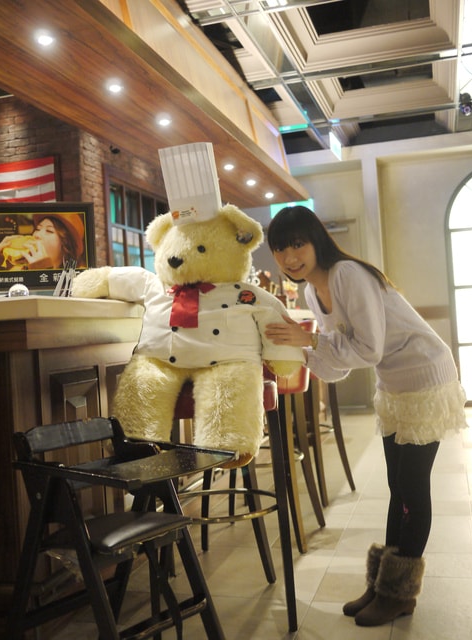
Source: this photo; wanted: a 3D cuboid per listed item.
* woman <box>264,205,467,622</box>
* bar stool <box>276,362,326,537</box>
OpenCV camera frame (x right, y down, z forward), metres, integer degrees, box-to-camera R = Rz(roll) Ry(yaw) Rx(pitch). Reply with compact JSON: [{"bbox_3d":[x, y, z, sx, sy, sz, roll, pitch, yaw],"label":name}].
[{"bbox_3d":[0.435,0.300,2.460,0.640,1.370,0.450,-3,-1,-23],"label":"woman"},{"bbox_3d":[0.137,0.514,3.436,0.540,1.000,0.460,-4,-1,16],"label":"bar stool"}]

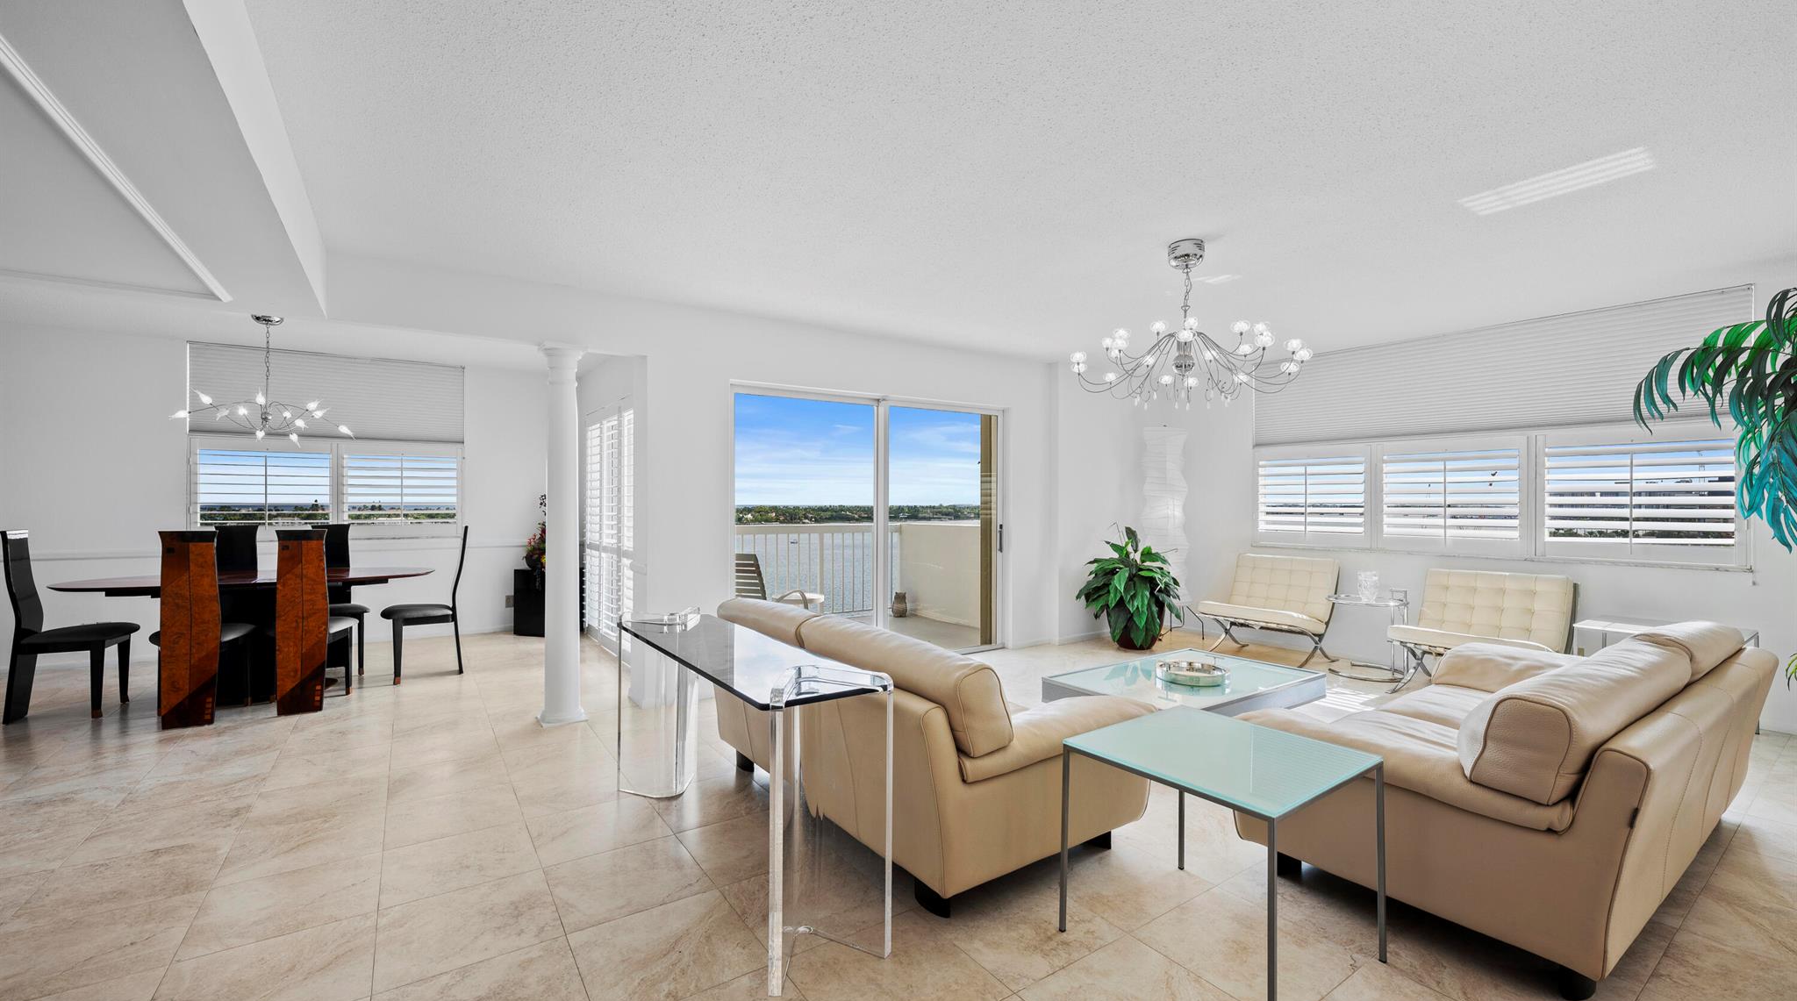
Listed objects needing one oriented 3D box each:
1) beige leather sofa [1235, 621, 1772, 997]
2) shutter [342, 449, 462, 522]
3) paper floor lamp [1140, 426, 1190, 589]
[{"bbox_3d":[2.312,0.878,2.585,2.030,0.755,0.990,0,0,-33],"label":"beige leather sofa"},{"bbox_3d":[-4.464,-0.124,6.311,0.880,0.690,0.060,0,0,-35],"label":"shutter"},{"bbox_3d":[2.550,0.305,6.612,0.450,1.960,0.450,0,0,-15],"label":"paper floor lamp"}]

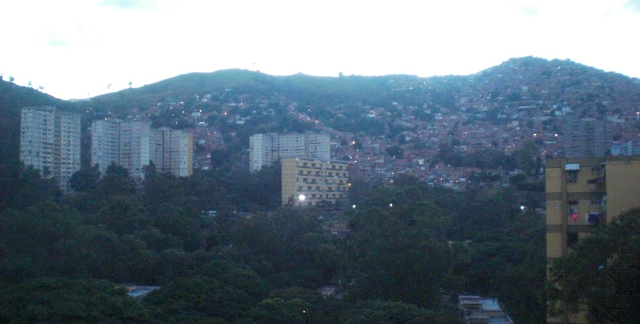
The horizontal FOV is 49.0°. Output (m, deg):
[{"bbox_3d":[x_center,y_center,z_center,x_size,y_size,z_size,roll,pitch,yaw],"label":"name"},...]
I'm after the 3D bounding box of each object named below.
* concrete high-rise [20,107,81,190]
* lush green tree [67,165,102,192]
[{"bbox_3d":[-157.401,-6.346,412.000,11.173,48.195,32.062,-1,-3,33],"label":"concrete high-rise"},{"bbox_3d":[-131.728,9.628,393.000,16.471,15.804,15.556,1,-2,-19],"label":"lush green tree"}]

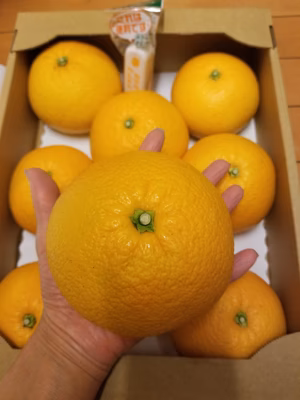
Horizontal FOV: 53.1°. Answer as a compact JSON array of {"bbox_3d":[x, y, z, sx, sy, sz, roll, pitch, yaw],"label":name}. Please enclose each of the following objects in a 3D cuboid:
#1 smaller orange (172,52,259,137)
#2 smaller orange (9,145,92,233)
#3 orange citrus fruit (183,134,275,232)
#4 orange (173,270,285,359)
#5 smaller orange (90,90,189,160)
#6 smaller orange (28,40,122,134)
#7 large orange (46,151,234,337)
[{"bbox_3d":[0.076,-0.123,0.353,0.097,0.085,0.097,0,70,0],"label":"smaller orange"},{"bbox_3d":[-0.094,-0.009,0.312,0.094,0.083,0.094,0,70,0],"label":"smaller orange"},{"bbox_3d":[0.075,-0.017,0.310,0.103,0.090,0.103,0,70,0],"label":"orange citrus fruit"},{"bbox_3d":[0.067,0.112,0.264,0.098,0.087,0.098,0,70,0],"label":"orange"},{"bbox_3d":[-0.011,-0.065,0.327,0.106,0.093,0.106,0,70,0],"label":"smaller orange"},{"bbox_3d":[-0.085,-0.129,0.351,0.106,0.093,0.106,0,70,0],"label":"smaller orange"},{"bbox_3d":[-0.005,0.022,0.172,0.103,0.091,0.103,0,70,0],"label":"large orange"}]

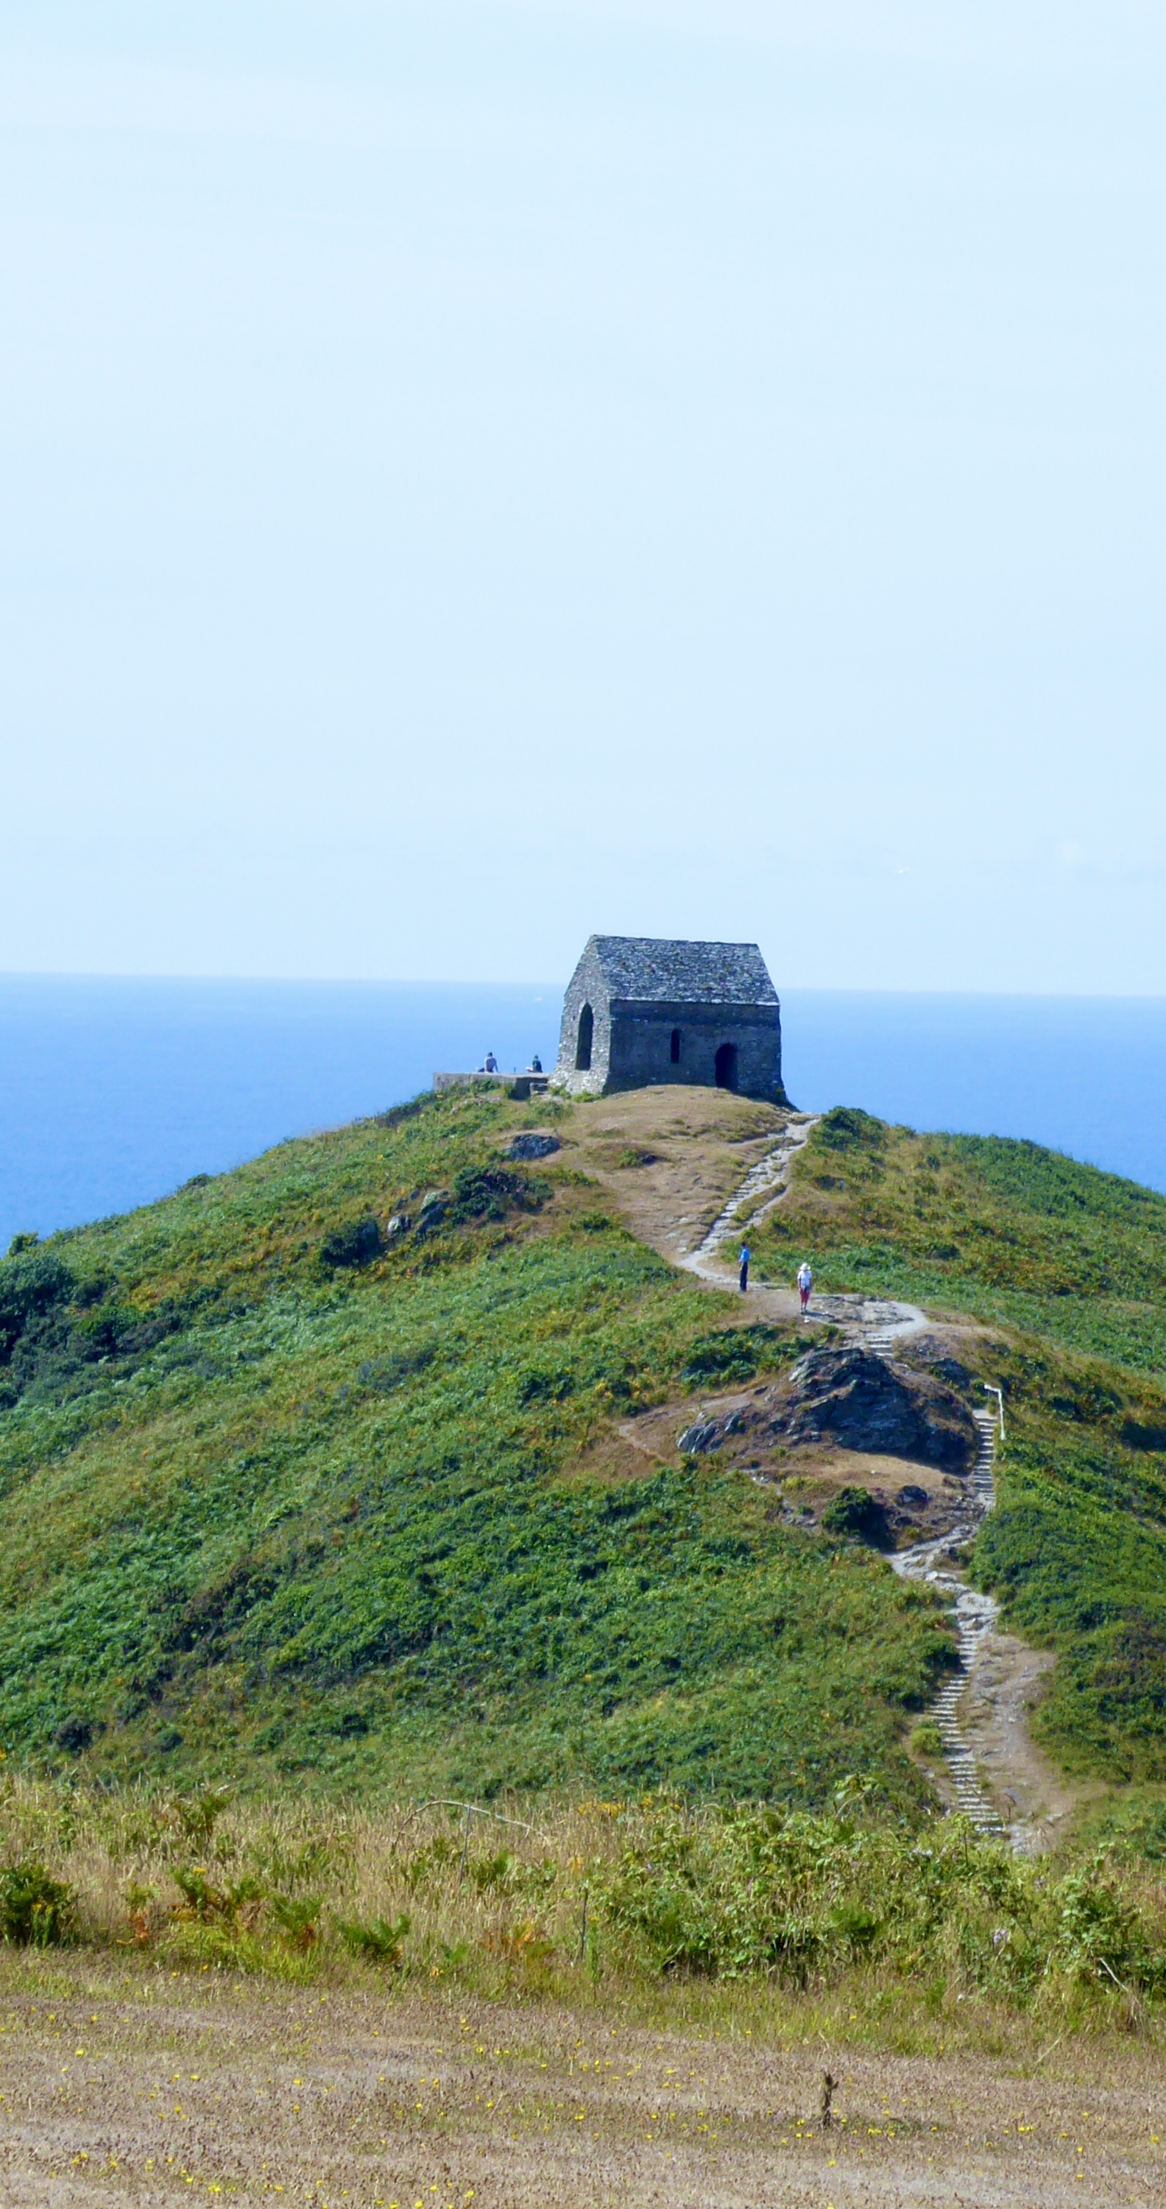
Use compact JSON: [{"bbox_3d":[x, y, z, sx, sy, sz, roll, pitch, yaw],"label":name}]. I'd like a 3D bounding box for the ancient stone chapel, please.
[{"bbox_3d":[3.378,-3.159,438.000,7.600,6.300,4.800,1,1,-25],"label":"ancient stone chapel"}]

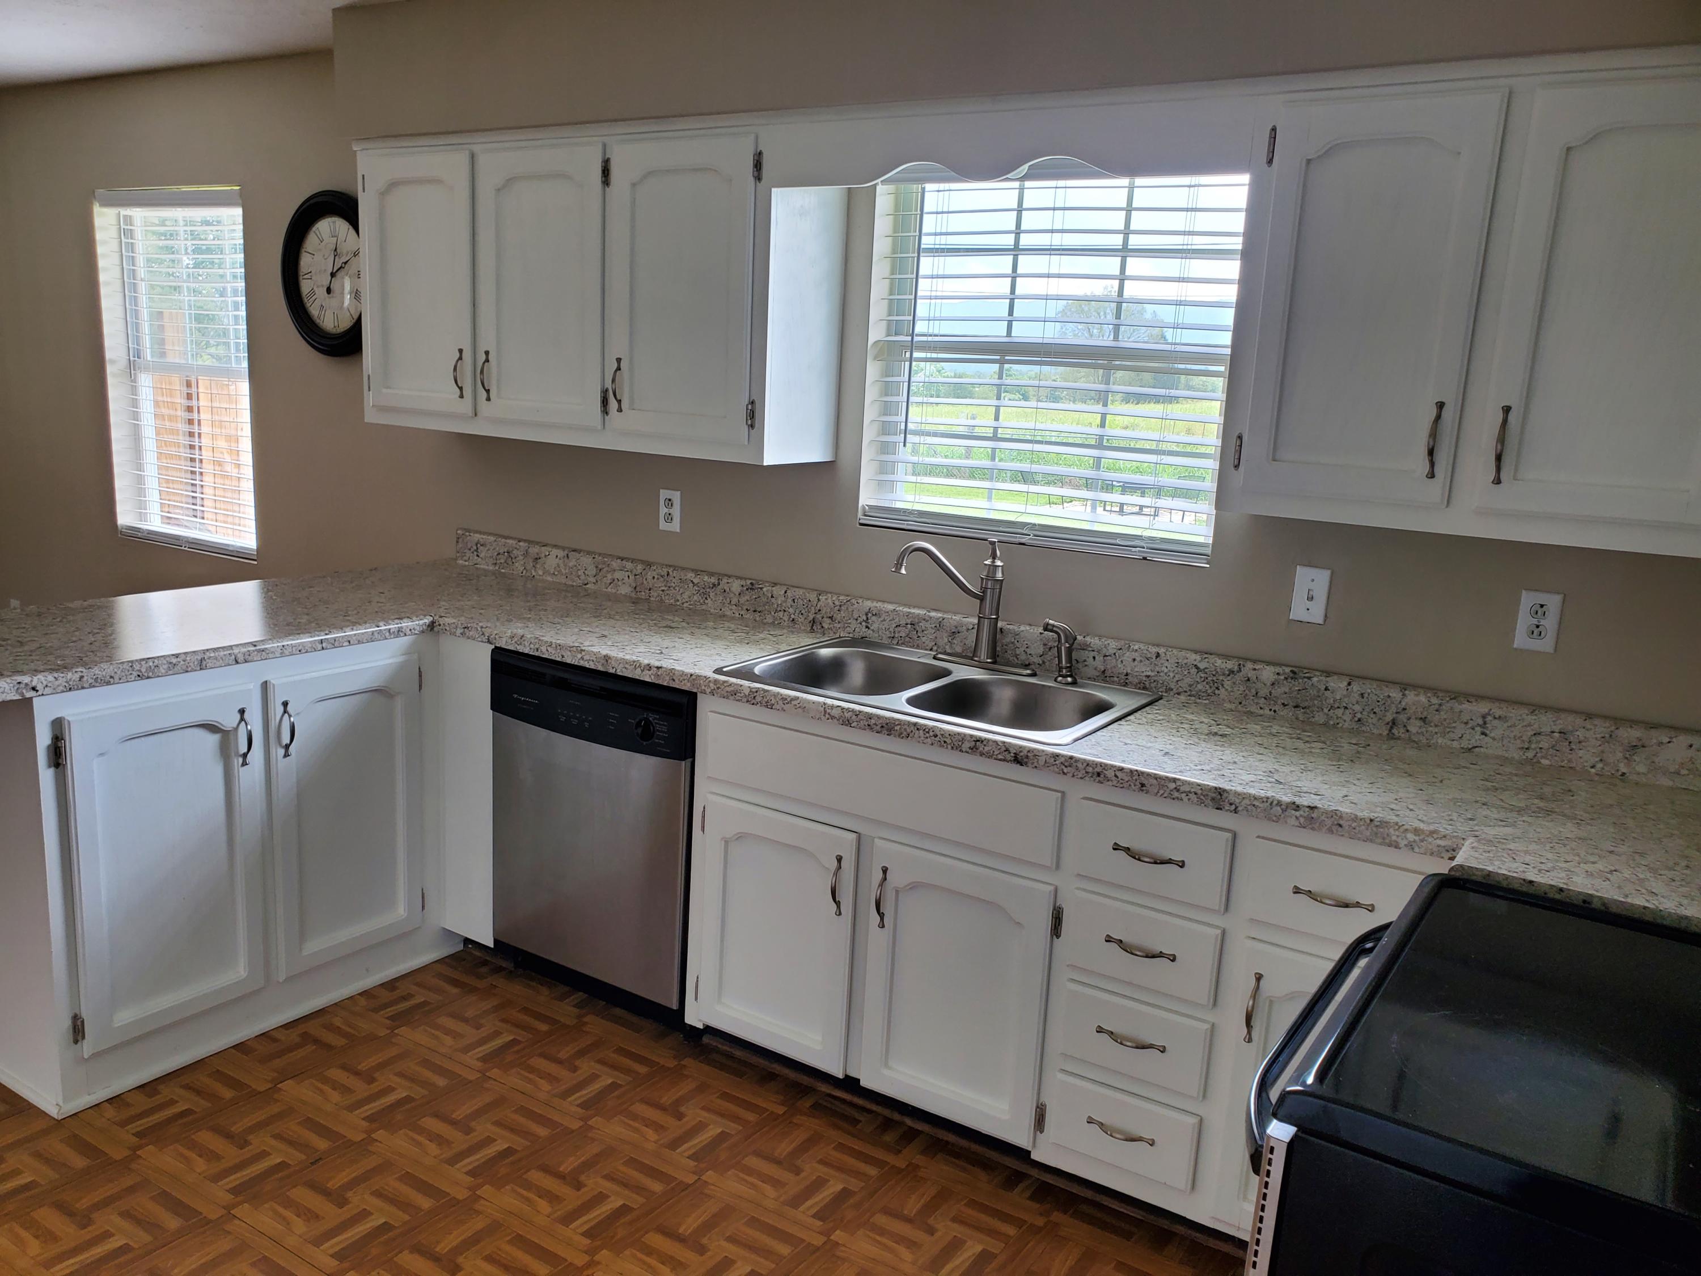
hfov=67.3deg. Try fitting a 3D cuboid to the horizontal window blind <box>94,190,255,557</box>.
[{"bbox_3d":[-2.497,-0.988,4.772,0.915,1.307,0.055,10,14,31],"label":"horizontal window blind"}]

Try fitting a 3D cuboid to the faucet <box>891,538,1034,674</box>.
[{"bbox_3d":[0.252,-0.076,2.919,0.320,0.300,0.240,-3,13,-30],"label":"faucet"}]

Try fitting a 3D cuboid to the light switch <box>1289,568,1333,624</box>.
[{"bbox_3d":[0.960,-0.089,2.666,0.070,0.115,0.013,10,14,31],"label":"light switch"}]

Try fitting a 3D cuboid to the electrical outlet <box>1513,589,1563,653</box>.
[{"bbox_3d":[1.319,-0.031,2.448,0.070,0.114,0.008,10,14,31],"label":"electrical outlet"}]

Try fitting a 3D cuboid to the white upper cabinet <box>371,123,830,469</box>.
[{"bbox_3d":[-0.714,-0.908,3.411,1.437,0.759,0.330,10,14,31],"label":"white upper cabinet"}]

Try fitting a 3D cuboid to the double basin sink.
[{"bbox_3d":[0.191,0.188,2.820,0.842,0.186,0.545,10,14,31],"label":"double basin sink"}]

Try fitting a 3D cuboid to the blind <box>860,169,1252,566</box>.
[{"bbox_3d":[0.454,-0.665,2.961,0.899,0.889,0.100,10,14,31],"label":"blind"}]

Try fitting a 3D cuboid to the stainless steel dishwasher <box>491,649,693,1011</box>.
[{"bbox_3d":[-0.468,0.440,3.281,0.607,0.843,0.612,10,14,31],"label":"stainless steel dishwasher"}]

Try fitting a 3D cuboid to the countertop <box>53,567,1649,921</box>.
[{"bbox_3d":[-0.184,0.174,2.450,3.715,0.043,1.670,10,14,31],"label":"countertop"}]

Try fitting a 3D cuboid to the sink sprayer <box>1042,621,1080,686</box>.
[{"bbox_3d":[0.470,0.035,2.846,0.100,0.142,0.043,-2,13,-26],"label":"sink sprayer"}]

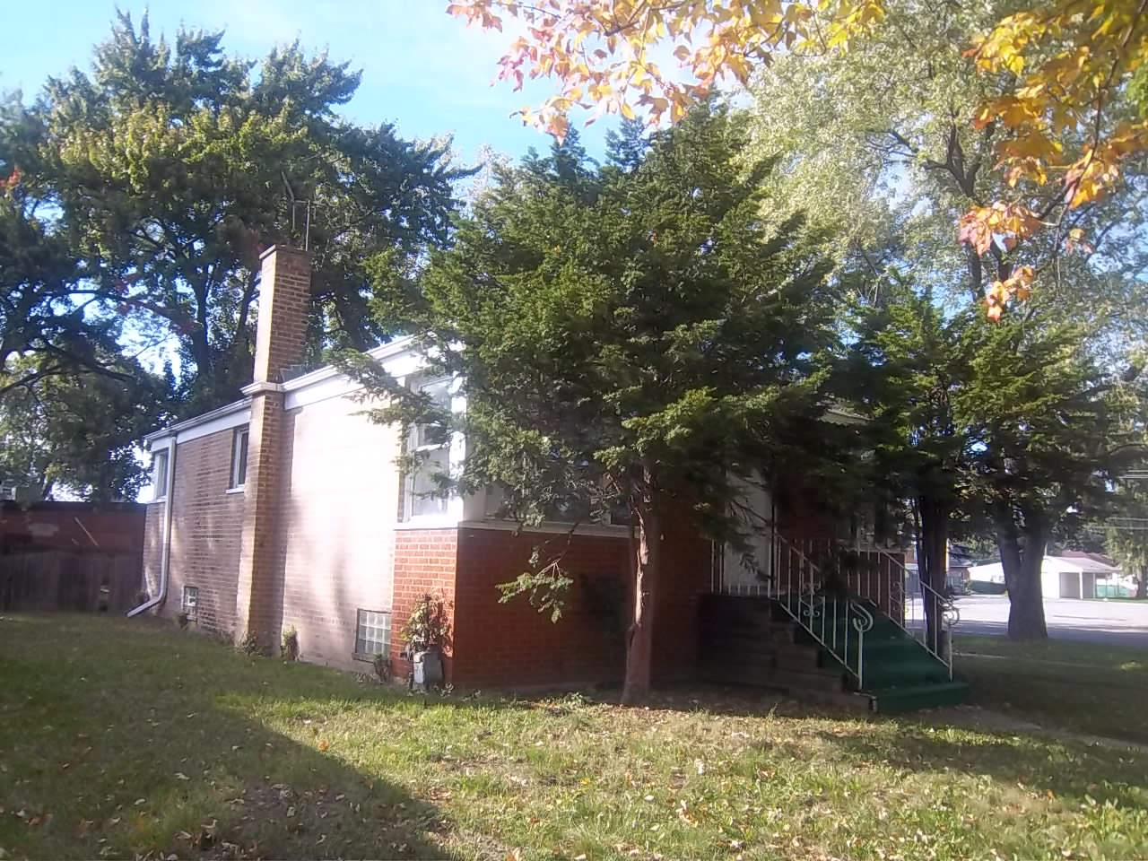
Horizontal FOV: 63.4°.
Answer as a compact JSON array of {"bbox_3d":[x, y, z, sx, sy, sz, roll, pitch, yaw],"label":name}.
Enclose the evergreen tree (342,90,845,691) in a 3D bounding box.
[{"bbox_3d":[0.179,-0.351,8.290,4.200,5.470,3.800,1,-8,1],"label":"evergreen tree"}]

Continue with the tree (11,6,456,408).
[{"bbox_3d":[-8.588,-2.643,23.005,11.800,14.055,10.800,4,-9,-21],"label":"tree"}]

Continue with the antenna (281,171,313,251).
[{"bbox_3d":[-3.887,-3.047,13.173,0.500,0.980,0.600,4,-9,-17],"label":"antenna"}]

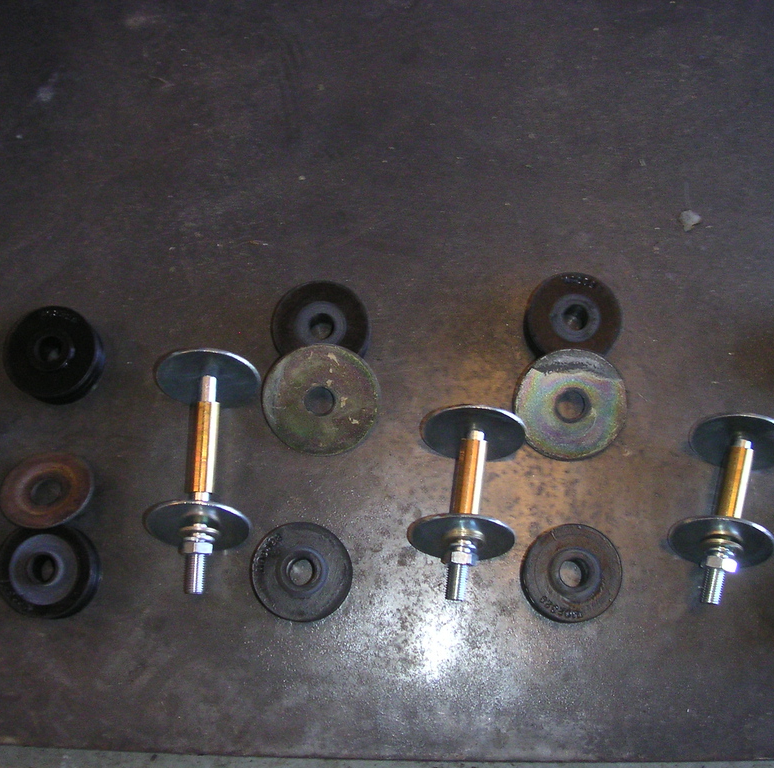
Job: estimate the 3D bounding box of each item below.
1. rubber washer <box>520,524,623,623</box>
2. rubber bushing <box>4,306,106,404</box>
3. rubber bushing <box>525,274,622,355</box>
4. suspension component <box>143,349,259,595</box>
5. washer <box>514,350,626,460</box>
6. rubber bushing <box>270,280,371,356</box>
[{"bbox_3d":[0.101,0.104,0.599,0.052,0.019,0.052,0,78,-1],"label":"rubber washer"},{"bbox_3d":[-0.188,-0.016,0.621,0.052,0.020,0.052,0,78,-1],"label":"rubber bushing"},{"bbox_3d":[0.122,-0.042,0.721,0.061,0.020,0.061,1,77,-2],"label":"rubber bushing"},{"bbox_3d":[-0.100,0.049,0.591,0.058,0.055,0.125,1,78,0],"label":"suspension component"},{"bbox_3d":[0.104,0.012,0.618,0.062,0.004,0.062,0,93,1],"label":"washer"},{"bbox_3d":[-0.044,-0.036,0.713,0.061,0.020,0.061,1,77,-2],"label":"rubber bushing"}]

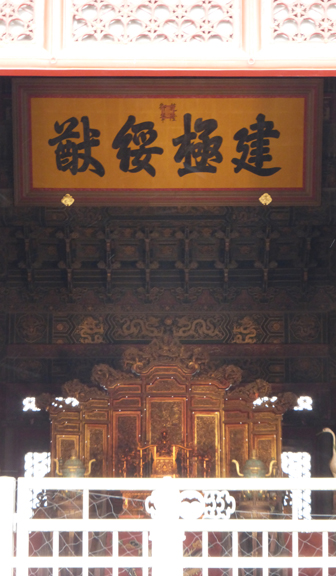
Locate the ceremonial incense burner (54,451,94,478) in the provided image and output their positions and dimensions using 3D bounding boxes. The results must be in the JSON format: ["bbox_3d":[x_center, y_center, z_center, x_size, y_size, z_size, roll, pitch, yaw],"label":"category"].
[{"bbox_3d":[-1.581,3.177,28.800,0.720,0.860,0.460,0,-9,0],"label":"ceremonial incense burner"}]

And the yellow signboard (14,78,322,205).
[{"bbox_3d":[0.000,-3.160,36.800,6.670,2.750,0.270,0,13,-1],"label":"yellow signboard"}]

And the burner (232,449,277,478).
[{"bbox_3d":[1.470,3.177,28.800,0.750,0.860,0.460,0,-9,0],"label":"burner"}]

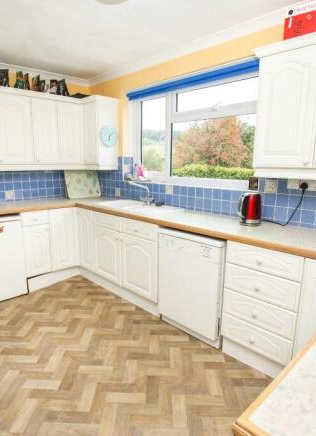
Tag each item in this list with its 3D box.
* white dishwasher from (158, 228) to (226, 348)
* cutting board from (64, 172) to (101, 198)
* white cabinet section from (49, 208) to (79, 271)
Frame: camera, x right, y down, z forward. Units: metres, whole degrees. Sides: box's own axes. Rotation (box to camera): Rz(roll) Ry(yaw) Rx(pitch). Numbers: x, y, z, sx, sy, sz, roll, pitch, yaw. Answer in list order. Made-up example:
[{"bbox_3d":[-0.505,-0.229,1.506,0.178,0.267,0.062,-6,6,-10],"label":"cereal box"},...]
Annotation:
[{"bbox_3d":[0.445,0.495,2.368,0.610,0.830,0.590,11,15,44],"label":"white dishwasher"},{"bbox_3d":[-1.040,-0.485,3.784,0.410,0.430,0.020,-7,-9,-35],"label":"cutting board"},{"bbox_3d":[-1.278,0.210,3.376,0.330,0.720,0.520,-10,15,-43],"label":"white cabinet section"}]

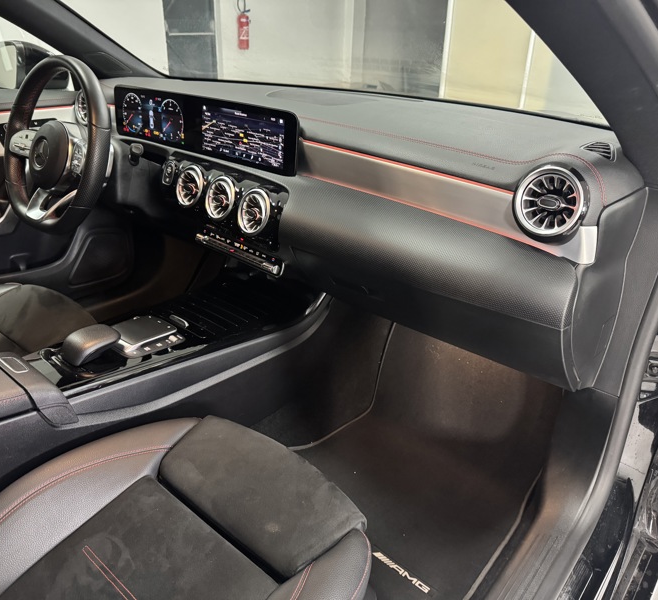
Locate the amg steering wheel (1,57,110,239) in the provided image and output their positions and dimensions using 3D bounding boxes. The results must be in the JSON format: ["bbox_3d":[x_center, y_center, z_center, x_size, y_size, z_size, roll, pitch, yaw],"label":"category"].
[{"bbox_3d":[-0.557,-0.317,1.152,0.370,0.358,0.090,20,12,34],"label":"amg steering wheel"}]

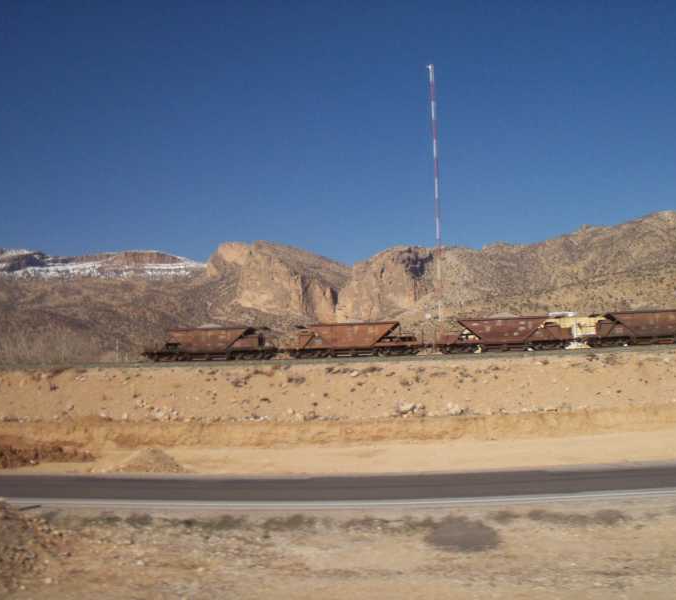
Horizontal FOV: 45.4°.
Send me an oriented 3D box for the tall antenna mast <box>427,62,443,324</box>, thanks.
[{"bbox_3d":[14.988,-15.051,123.052,0.700,42.090,0.600,-2,-3,0],"label":"tall antenna mast"}]

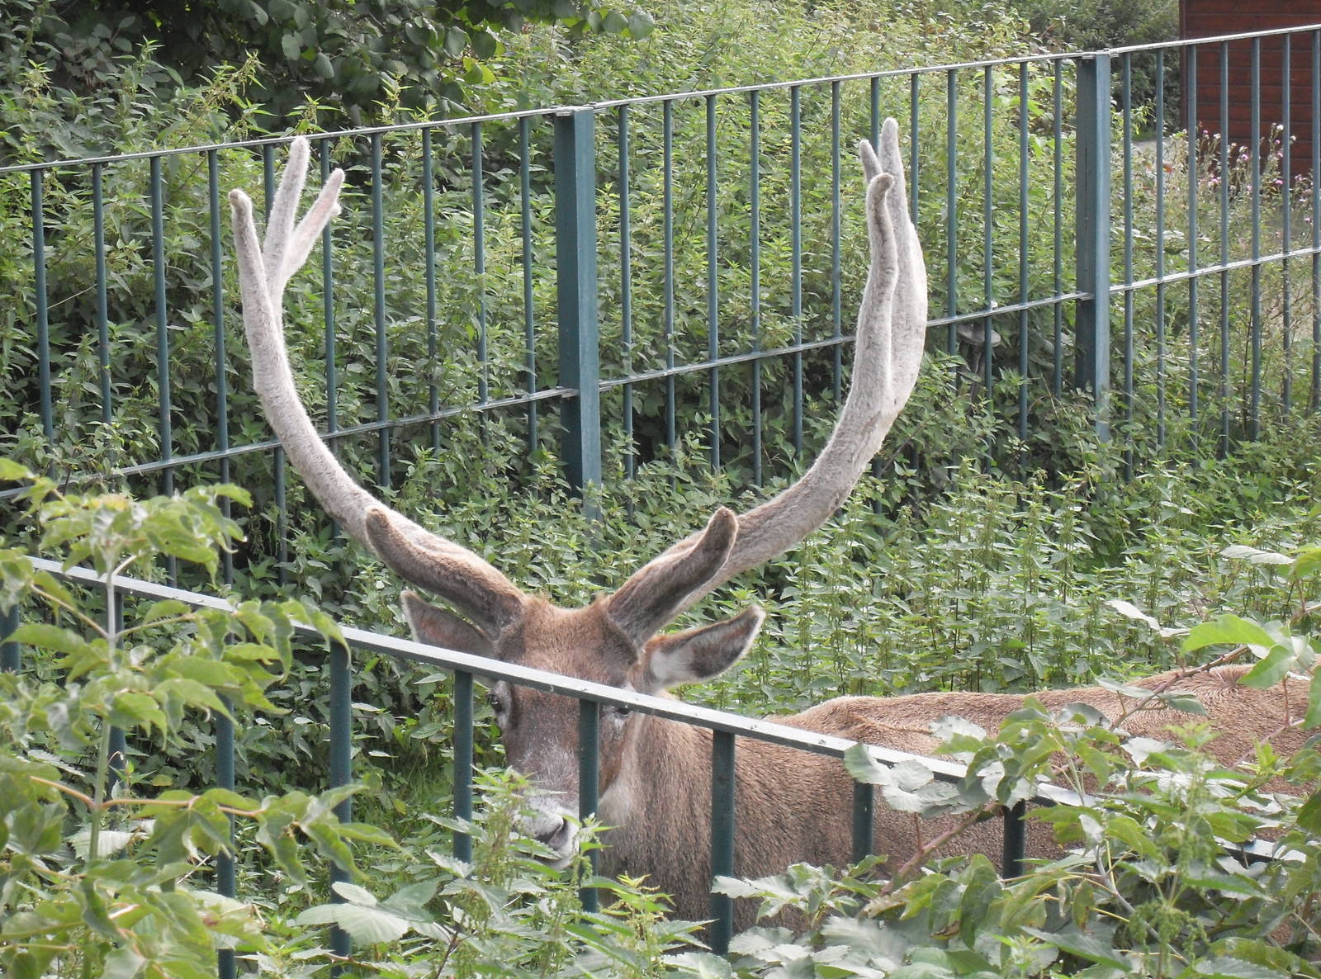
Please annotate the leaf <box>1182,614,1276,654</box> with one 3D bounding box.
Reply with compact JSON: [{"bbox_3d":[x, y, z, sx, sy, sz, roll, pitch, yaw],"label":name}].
[{"bbox_3d":[0.430,0.109,3.200,0.071,0.025,0.045,0,10,0],"label":"leaf"}]

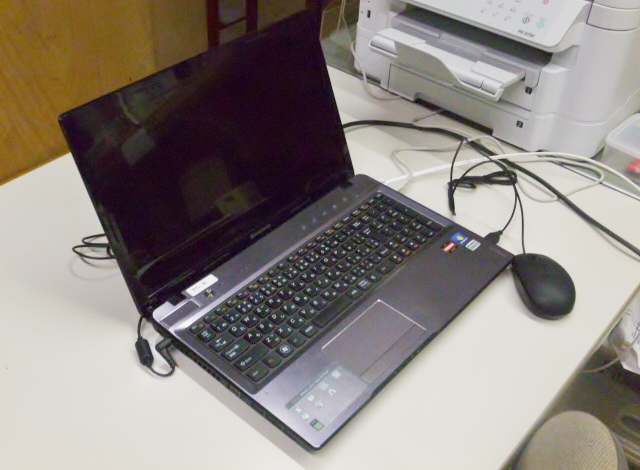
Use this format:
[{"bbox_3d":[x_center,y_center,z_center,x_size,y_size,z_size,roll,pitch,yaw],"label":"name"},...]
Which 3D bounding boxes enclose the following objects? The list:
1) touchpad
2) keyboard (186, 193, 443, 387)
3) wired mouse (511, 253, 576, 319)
[{"bbox_3d":[0.061,0.116,0.794,0.068,0.005,0.101,32,48,27],"label":"touchpad"},{"bbox_3d":[0.008,0.048,0.863,0.110,0.010,0.347,32,48,27],"label":"keyboard"},{"bbox_3d":[0.274,0.054,0.880,0.062,0.036,0.102,-5,41,-9],"label":"wired mouse"}]

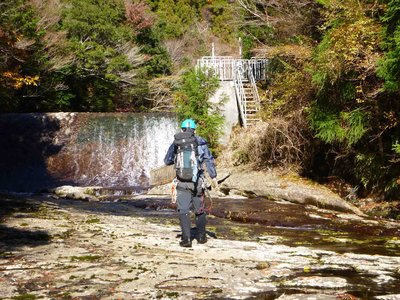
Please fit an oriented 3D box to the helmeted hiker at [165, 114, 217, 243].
[{"bbox_3d":[-0.132,0.455,10.550,0.700,1.750,0.600,0,1,10],"label":"helmeted hiker"}]

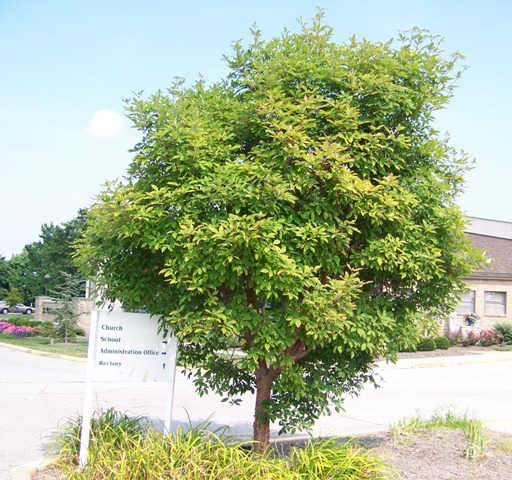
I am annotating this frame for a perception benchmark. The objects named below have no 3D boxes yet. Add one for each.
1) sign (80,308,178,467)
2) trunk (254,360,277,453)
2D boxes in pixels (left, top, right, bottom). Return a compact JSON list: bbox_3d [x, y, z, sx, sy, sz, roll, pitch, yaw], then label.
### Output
[{"bbox_3d":[-1.256,1.459,6.400,0.870,1.520,0.080,4,-6,-16],"label":"sign"},{"bbox_3d":[0.085,1.784,6.850,0.230,0.970,0.200,2,-6,0],"label":"trunk"}]

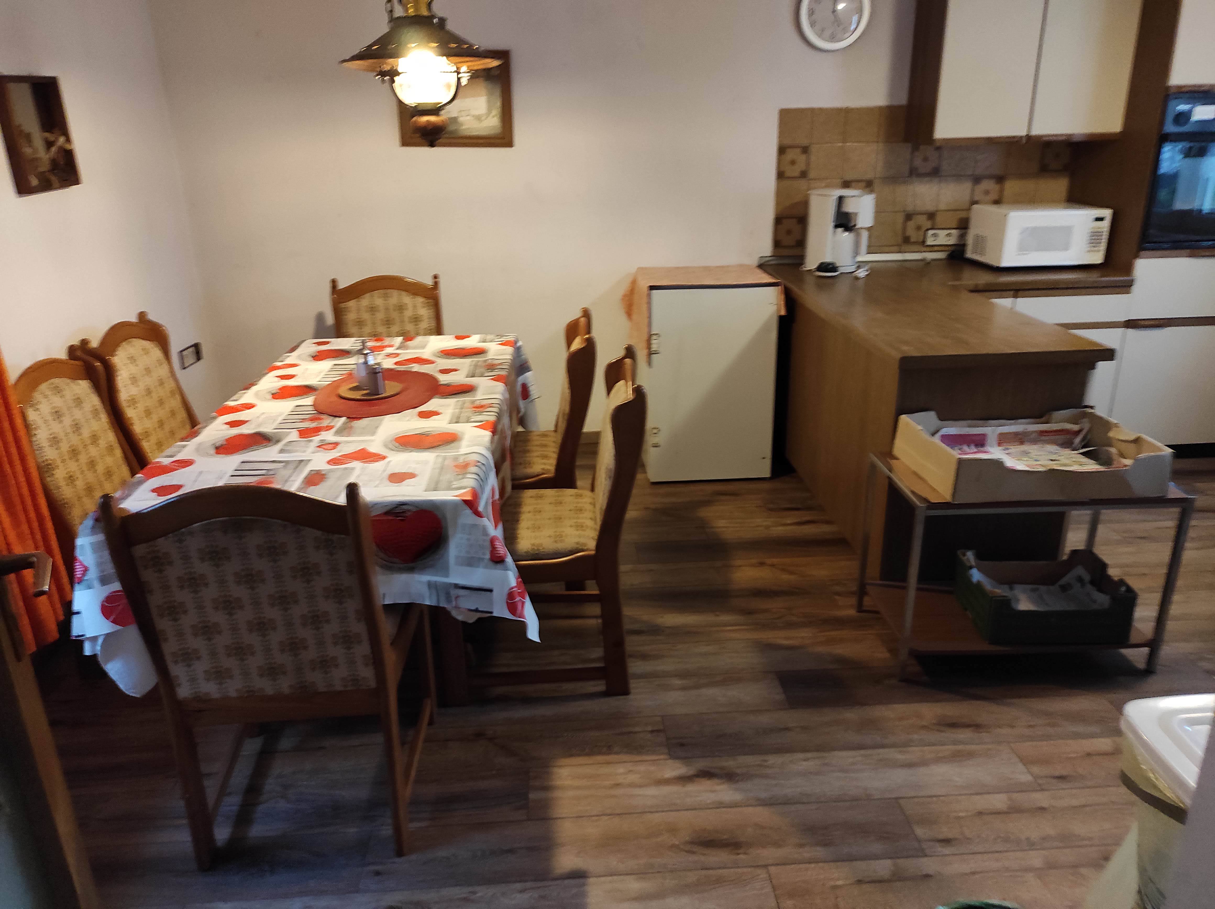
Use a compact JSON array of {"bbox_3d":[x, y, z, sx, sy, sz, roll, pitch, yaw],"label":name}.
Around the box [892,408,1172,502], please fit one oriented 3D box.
[{"bbox_3d":[1.242,-0.008,2.616,0.600,0.136,0.400,-2,21,-2],"label":"box"}]

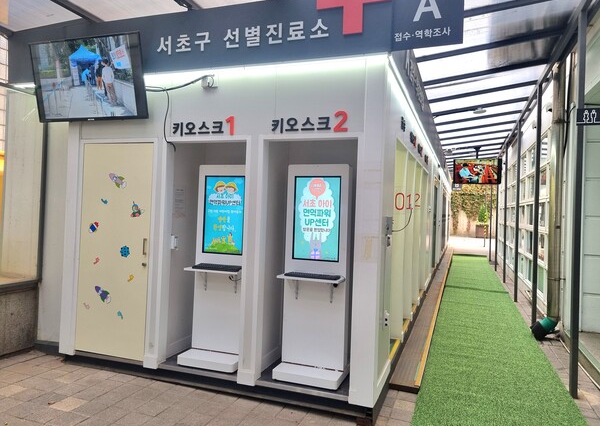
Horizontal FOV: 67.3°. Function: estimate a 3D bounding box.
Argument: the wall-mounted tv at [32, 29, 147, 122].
[{"bbox_3d":[-1.882,-1.184,4.035,1.220,0.703,0.060,2,12,19],"label":"wall-mounted tv"}]

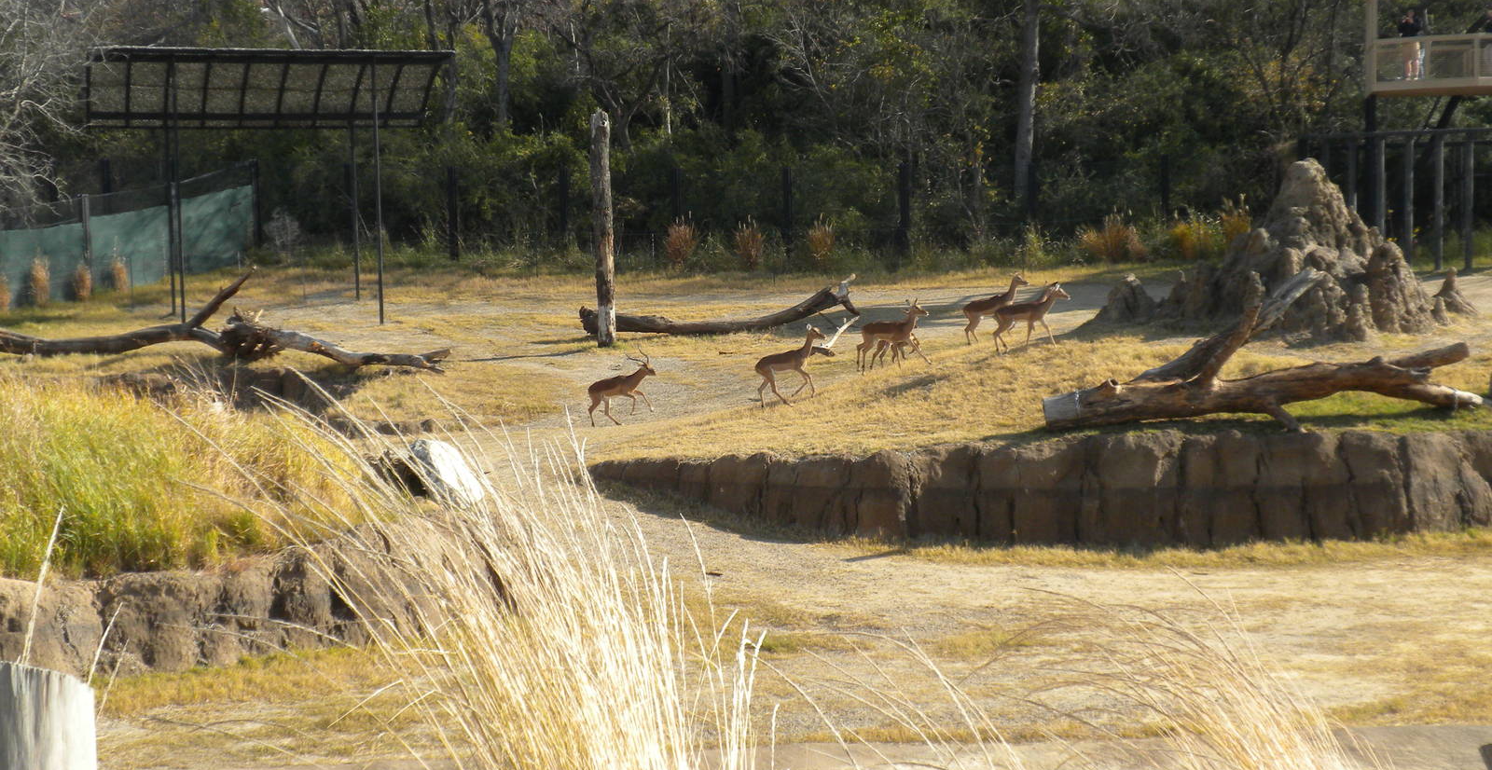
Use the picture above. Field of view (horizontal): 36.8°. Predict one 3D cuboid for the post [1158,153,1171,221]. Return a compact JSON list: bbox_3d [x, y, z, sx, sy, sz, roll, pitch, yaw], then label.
[{"bbox_3d":[9.781,-4.144,52.315,0.220,2.500,0.220,-1,5,0],"label":"post"}]

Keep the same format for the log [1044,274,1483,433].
[{"bbox_3d":[6.858,-0.457,29.800,5.400,1.900,1.700,-2,5,-11],"label":"log"}]

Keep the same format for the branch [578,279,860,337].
[{"bbox_3d":[-0.536,-1.549,44.800,5.600,1.100,1.300,-2,5,-9],"label":"branch"}]

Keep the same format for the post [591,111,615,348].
[{"bbox_3d":[-2.749,-3.020,43.500,0.400,4.550,0.400,-1,5,0],"label":"post"}]

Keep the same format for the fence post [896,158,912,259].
[{"bbox_3d":[3.934,-4.341,55.615,0.220,2.500,0.220,-1,5,0],"label":"fence post"}]

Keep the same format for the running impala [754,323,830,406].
[{"bbox_3d":[0.722,-0.315,35.600,1.150,1.280,0.360,-2,5,-13],"label":"running impala"}]

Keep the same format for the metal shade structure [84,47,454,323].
[{"bbox_3d":[-10.261,-4.308,48.300,7.300,5.700,4.200,-2,5,-13],"label":"metal shade structure"}]

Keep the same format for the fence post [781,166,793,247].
[{"bbox_3d":[1.066,-4.294,56.915,0.220,2.500,0.220,-1,5,0],"label":"fence post"}]

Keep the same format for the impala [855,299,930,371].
[{"bbox_3d":[2.421,-0.804,36.800,1.220,1.220,0.380,-2,5,-13],"label":"impala"}]

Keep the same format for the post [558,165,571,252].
[{"bbox_3d":[-4.739,-4.532,58.415,0.220,2.500,0.220,-1,5,0],"label":"post"}]

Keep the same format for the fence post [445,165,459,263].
[{"bbox_3d":[-7.717,-4.509,59.115,0.220,2.500,0.220,-1,5,0],"label":"fence post"}]

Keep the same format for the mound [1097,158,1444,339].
[{"bbox_3d":[9.641,-2.598,41.800,5.900,3.200,4.000,-2,5,-12],"label":"mound"}]

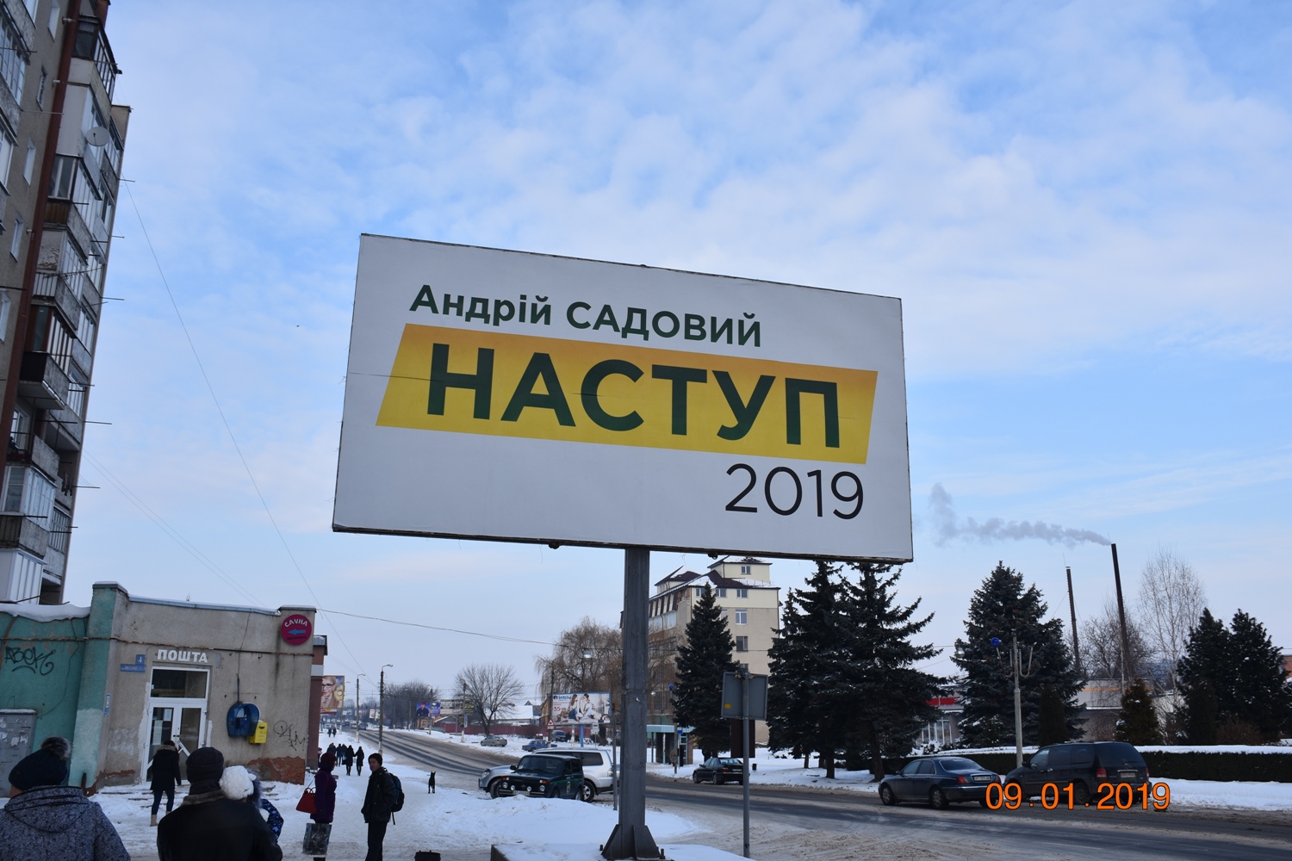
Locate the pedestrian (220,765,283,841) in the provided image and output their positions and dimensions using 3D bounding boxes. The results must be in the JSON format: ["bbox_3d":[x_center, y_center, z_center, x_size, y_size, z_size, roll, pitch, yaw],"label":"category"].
[{"bbox_3d":[-2.129,2.245,5.781,0.420,0.850,0.380,9,-19,-29],"label":"pedestrian"}]

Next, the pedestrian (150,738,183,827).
[{"bbox_3d":[-9.489,6.980,21.404,0.580,1.640,0.500,9,-16,-28],"label":"pedestrian"}]

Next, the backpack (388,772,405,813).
[{"bbox_3d":[-3.415,4.916,14.600,0.240,0.500,0.320,10,-19,-29],"label":"backpack"}]

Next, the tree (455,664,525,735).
[{"bbox_3d":[-23.100,40.510,161.351,10.438,10.862,10.438,3,-15,-7],"label":"tree"}]

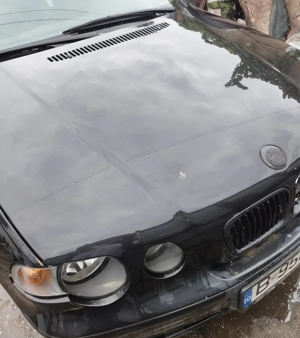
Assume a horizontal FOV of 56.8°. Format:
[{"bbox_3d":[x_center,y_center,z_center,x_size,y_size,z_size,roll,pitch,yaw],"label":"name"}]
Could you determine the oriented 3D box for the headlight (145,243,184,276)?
[{"bbox_3d":[0.041,0.253,0.797,0.112,0.105,0.070,-21,41,-14],"label":"headlight"}]

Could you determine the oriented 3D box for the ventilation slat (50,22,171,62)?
[{"bbox_3d":[-0.182,-0.652,1.419,0.690,0.020,0.054,-28,52,-22],"label":"ventilation slat"}]

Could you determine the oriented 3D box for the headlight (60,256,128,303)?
[{"bbox_3d":[-0.160,0.301,0.788,0.167,0.135,0.105,-18,40,-11],"label":"headlight"}]

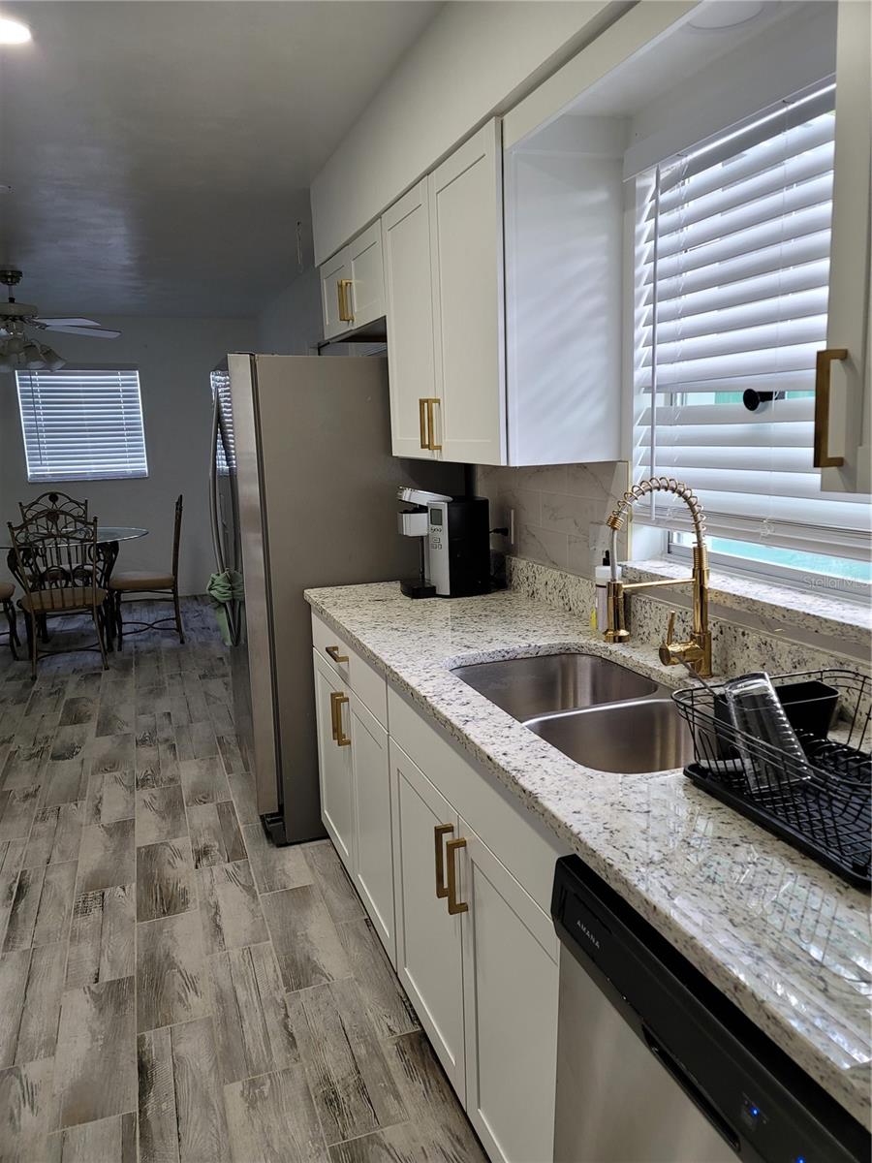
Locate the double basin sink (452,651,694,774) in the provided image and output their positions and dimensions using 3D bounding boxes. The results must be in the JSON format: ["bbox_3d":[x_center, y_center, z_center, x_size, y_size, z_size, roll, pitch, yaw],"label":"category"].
[{"bbox_3d":[0.316,0.348,1.673,0.425,0.225,0.765,-5,11,-19],"label":"double basin sink"}]

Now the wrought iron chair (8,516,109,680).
[{"bbox_3d":[-2.353,0.053,5.293,0.495,1.010,0.515,-6,11,-25],"label":"wrought iron chair"}]

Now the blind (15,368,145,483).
[{"bbox_3d":[-2.993,-1.337,7.132,0.940,0.940,0.060,-5,11,-19],"label":"blind"}]

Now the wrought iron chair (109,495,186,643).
[{"bbox_3d":[-2.033,-0.084,5.967,0.515,1.020,0.495,-5,11,-19],"label":"wrought iron chair"}]

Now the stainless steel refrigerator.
[{"bbox_3d":[-0.429,0.015,3.317,0.820,1.700,0.850,-5,11,-19],"label":"stainless steel refrigerator"}]

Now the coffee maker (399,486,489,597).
[{"bbox_3d":[0.021,-0.136,2.711,0.305,0.342,0.240,-5,11,-19],"label":"coffee maker"}]

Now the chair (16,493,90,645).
[{"bbox_3d":[-2.853,-0.131,6.356,0.495,1.020,0.515,-6,11,-21],"label":"chair"}]

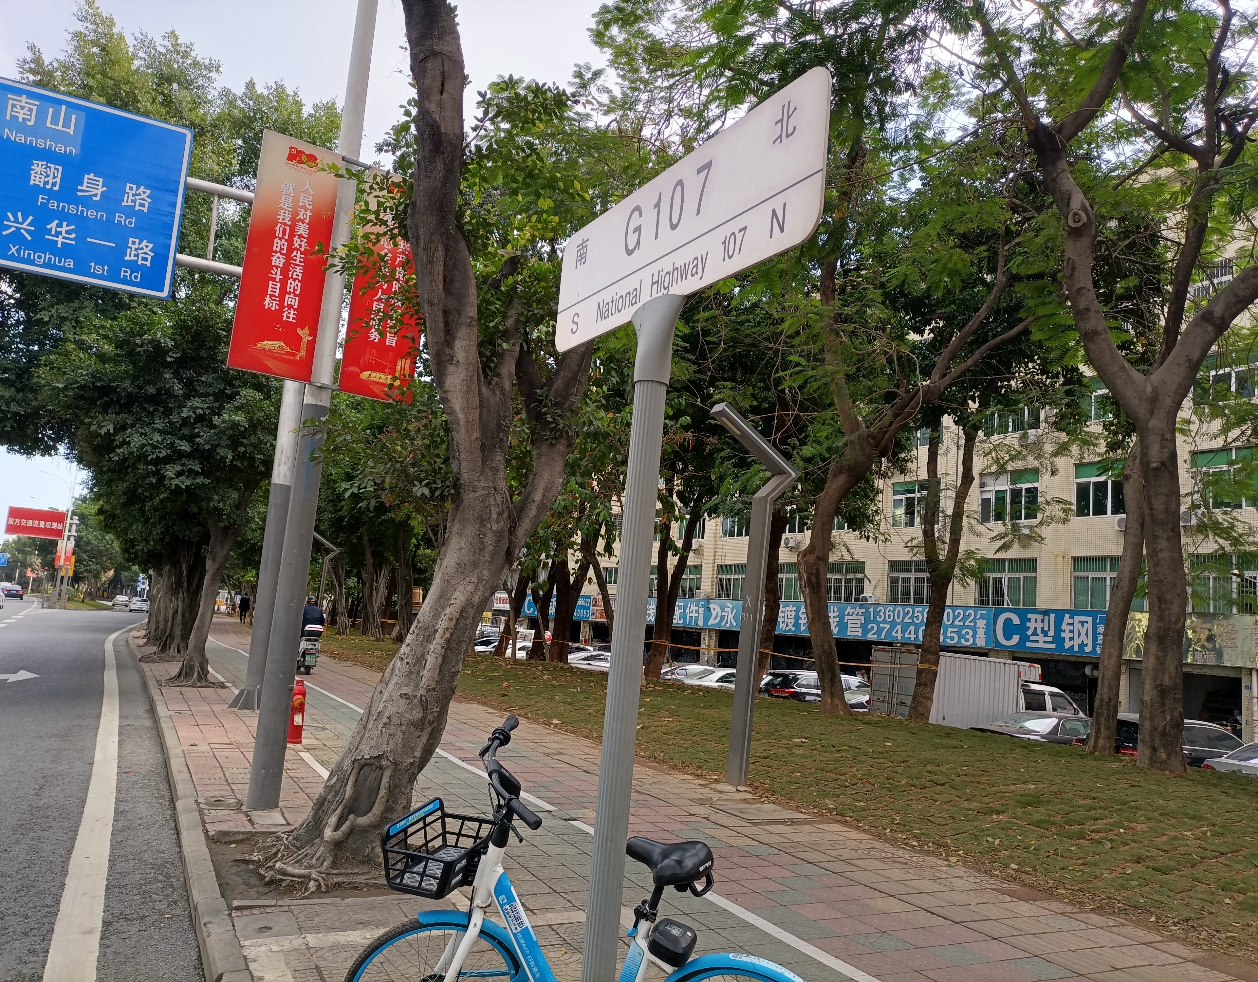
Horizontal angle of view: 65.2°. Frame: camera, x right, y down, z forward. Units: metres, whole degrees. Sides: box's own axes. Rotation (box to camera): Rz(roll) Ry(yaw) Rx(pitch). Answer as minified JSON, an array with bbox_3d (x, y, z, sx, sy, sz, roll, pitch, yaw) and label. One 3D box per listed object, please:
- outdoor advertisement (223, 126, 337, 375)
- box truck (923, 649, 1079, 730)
[{"bbox_3d":[-2.529,-1.735,7.289,0.600,1.810,0.030,11,-10,-33],"label":"outdoor advertisement"},{"bbox_3d":[8.948,5.435,24.662,5.800,2.560,1.760,8,-9,-25],"label":"box truck"}]

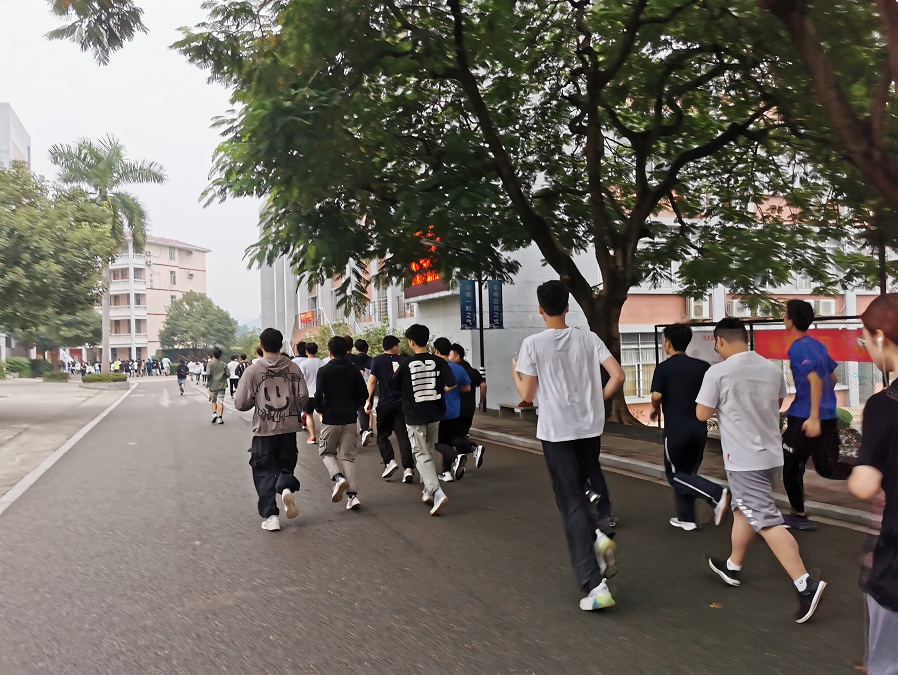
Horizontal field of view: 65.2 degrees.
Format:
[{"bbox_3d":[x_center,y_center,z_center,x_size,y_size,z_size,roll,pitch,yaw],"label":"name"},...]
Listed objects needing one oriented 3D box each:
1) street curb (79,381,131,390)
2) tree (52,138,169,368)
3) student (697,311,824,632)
[{"bbox_3d":[-20.581,2.898,42.000,2.900,0.360,2.600,-1,-2,-22],"label":"street curb"},{"bbox_3d":[-20.675,-4.612,42.500,6.800,15.200,6.800,-1,-2,-22],"label":"tree"},{"bbox_3d":[1.723,0.684,3.920,0.540,1.610,0.850,-1,-2,-16],"label":"student"}]

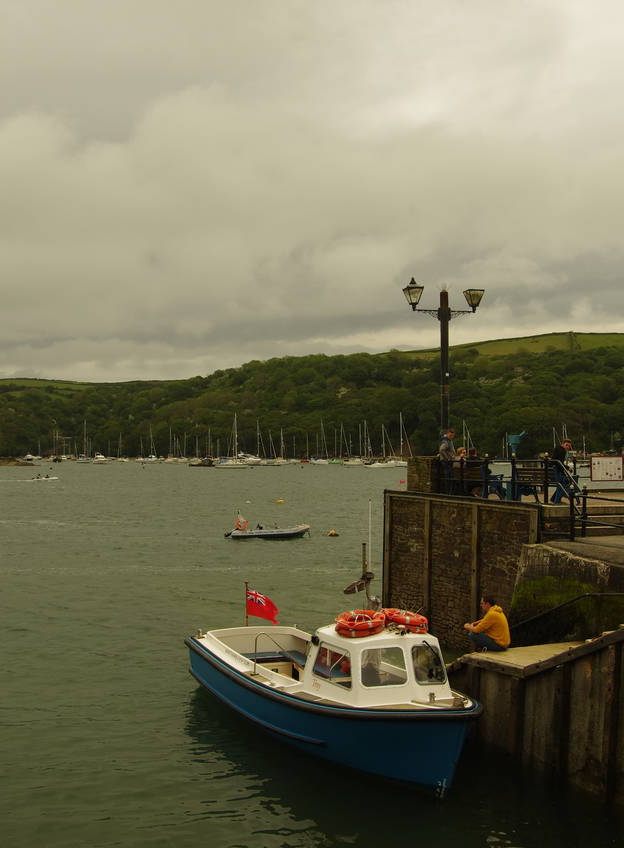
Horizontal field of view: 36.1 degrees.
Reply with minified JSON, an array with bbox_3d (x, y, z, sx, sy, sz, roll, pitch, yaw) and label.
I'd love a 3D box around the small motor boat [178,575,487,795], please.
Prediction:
[{"bbox_3d":[0.422,3.723,15.337,2.500,2.500,7.200,1,-2,-29],"label":"small motor boat"}]

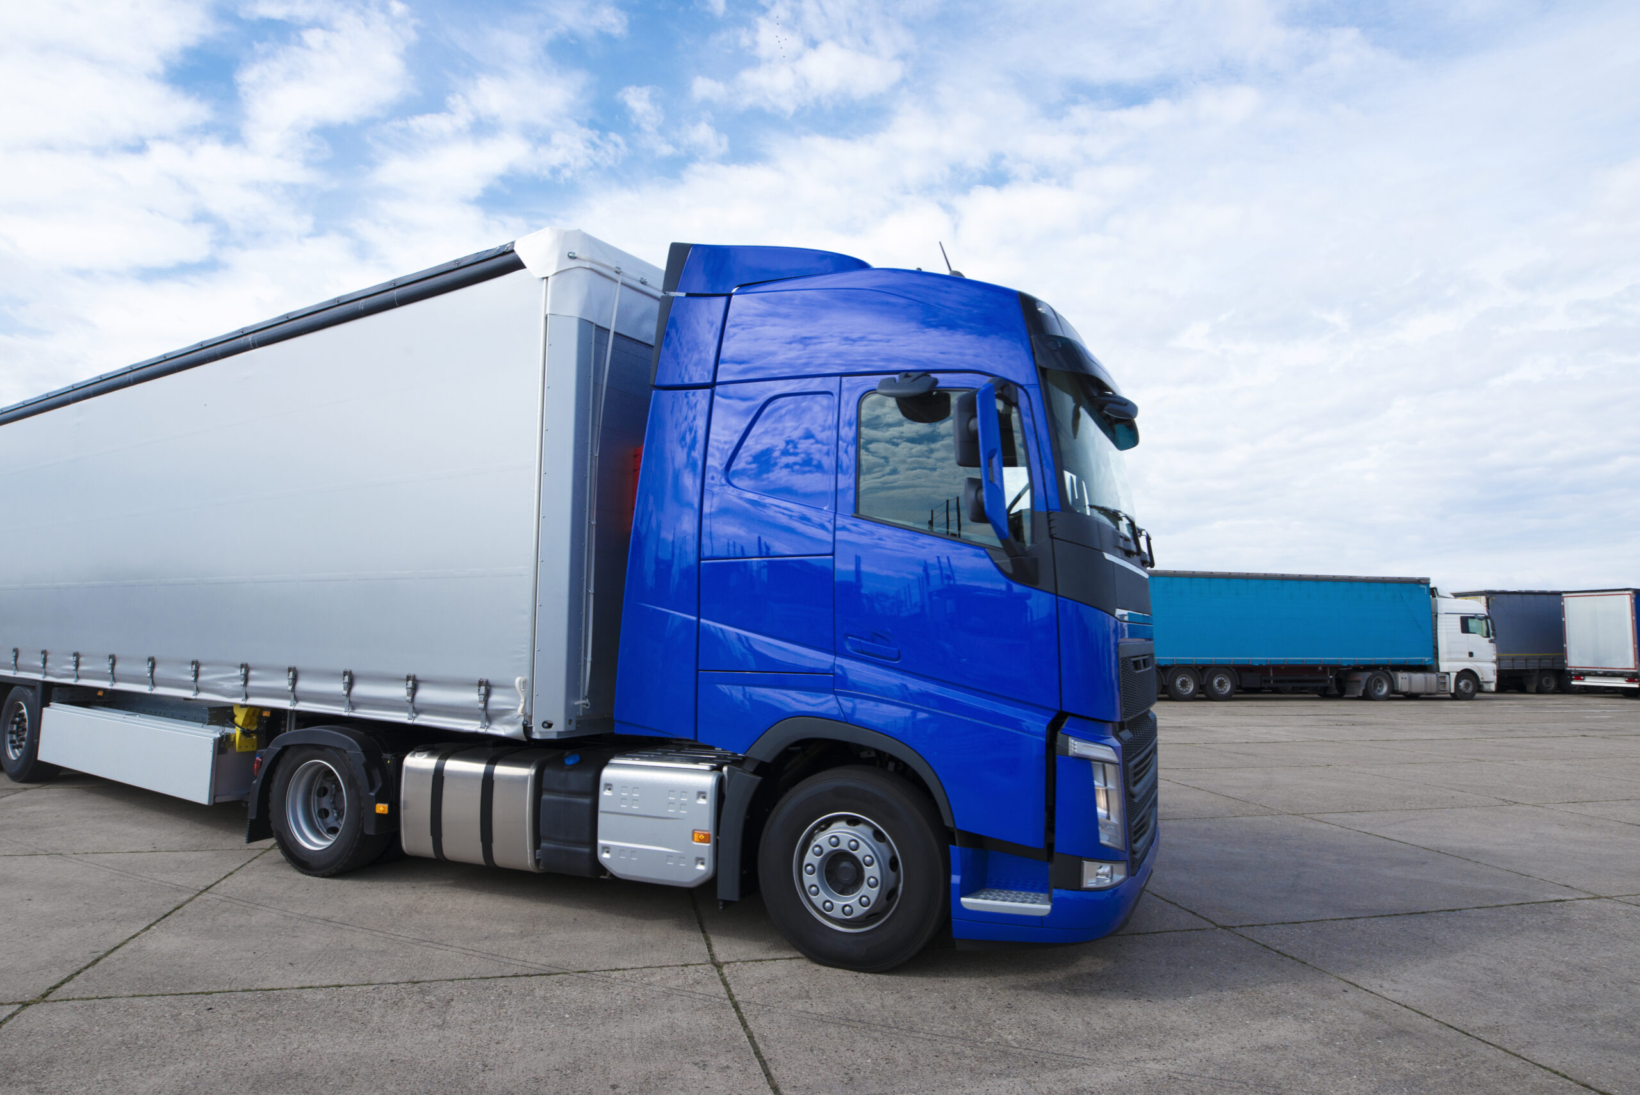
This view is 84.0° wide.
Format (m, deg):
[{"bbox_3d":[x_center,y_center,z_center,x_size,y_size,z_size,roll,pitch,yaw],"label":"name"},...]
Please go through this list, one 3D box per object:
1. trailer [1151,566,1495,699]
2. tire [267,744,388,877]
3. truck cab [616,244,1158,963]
[{"bbox_3d":[14.964,2.986,30.485,16.400,4.000,2.550,3,-6,-14],"label":"trailer"},{"bbox_3d":[-3.314,1.743,6.260,0.960,0.960,0.330,-1,-6,23],"label":"tire"},{"bbox_3d":[0.650,0.253,5.897,2.870,3.950,2.580,-1,-6,23],"label":"truck cab"}]

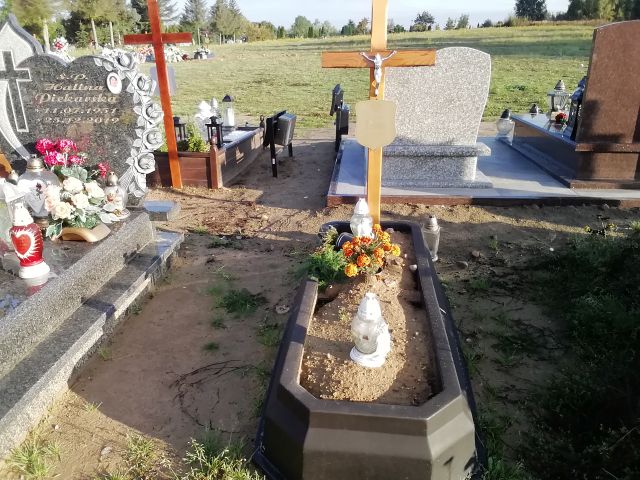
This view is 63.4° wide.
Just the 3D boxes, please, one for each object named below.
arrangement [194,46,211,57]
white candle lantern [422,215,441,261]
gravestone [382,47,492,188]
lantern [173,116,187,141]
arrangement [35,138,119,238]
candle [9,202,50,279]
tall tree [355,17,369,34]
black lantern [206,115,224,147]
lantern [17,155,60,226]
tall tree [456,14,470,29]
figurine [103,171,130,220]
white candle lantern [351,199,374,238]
[{"bbox_3d":[-7.490,-11.952,33.000,0.950,0.720,0.700,1,21,4],"label":"arrangement"},{"bbox_3d":[0.790,-0.020,3.524,0.120,0.309,0.120,1,21,4],"label":"white candle lantern"},{"bbox_3d":[1.050,-1.143,4.858,1.130,1.240,0.380,1,21,4],"label":"gravestone"},{"bbox_3d":[-1.541,-1.202,5.623,0.155,0.263,0.155,1,21,4],"label":"lantern"},{"bbox_3d":[-1.425,-0.317,3.050,0.410,0.478,0.330,1,21,4],"label":"arrangement"},{"bbox_3d":[-1.386,-0.005,2.447,0.145,0.348,0.145,-13,24,-29],"label":"candle"},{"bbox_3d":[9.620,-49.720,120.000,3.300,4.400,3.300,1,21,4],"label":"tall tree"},{"bbox_3d":[-1.106,-1.139,5.392,0.165,0.299,0.165,1,21,4],"label":"black lantern"},{"bbox_3d":[-1.701,-0.290,3.091,0.235,0.418,0.200,1,21,4],"label":"lantern"},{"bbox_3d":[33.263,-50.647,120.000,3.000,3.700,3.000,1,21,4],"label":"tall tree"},{"bbox_3d":[-1.325,-0.301,3.325,0.160,0.276,0.160,1,21,4],"label":"figurine"},{"bbox_3d":[0.283,-0.126,3.267,0.150,0.283,0.150,1,21,4],"label":"white candle lantern"}]

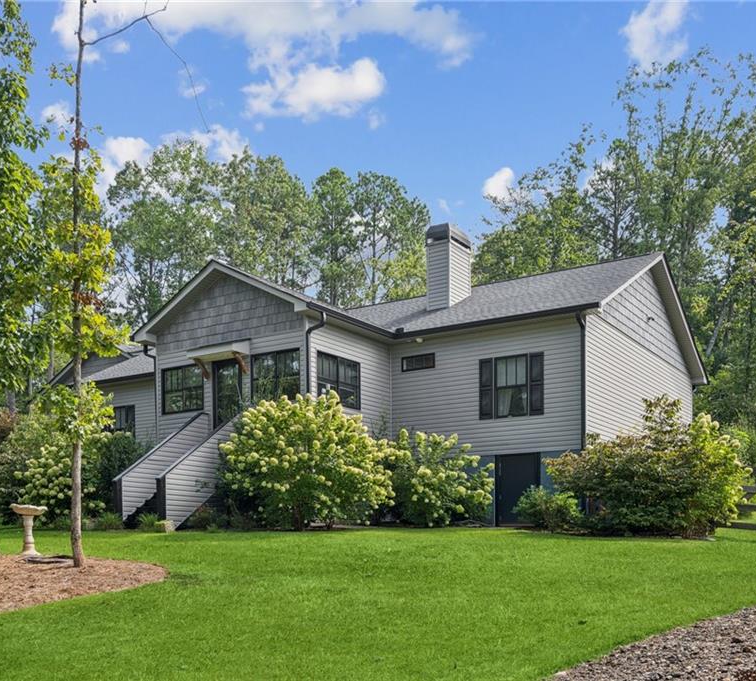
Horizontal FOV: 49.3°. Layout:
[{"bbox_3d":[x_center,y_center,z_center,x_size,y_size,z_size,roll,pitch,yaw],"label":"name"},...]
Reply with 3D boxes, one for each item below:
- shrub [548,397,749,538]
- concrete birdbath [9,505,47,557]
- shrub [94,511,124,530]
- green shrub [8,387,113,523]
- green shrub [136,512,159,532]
[{"bbox_3d":[5.831,2.727,17.700,4.000,2.850,3.100,0,-8,0],"label":"shrub"},{"bbox_3d":[-5.159,2.812,12.200,0.550,0.740,0.550,0,-8,0],"label":"concrete birdbath"},{"bbox_3d":[-5.994,4.030,18.400,0.640,0.420,0.550,0,-8,0],"label":"shrub"},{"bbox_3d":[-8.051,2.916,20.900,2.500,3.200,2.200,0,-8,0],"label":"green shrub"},{"bbox_3d":[-5.062,3.997,18.100,0.480,0.420,0.450,0,-8,0],"label":"green shrub"}]

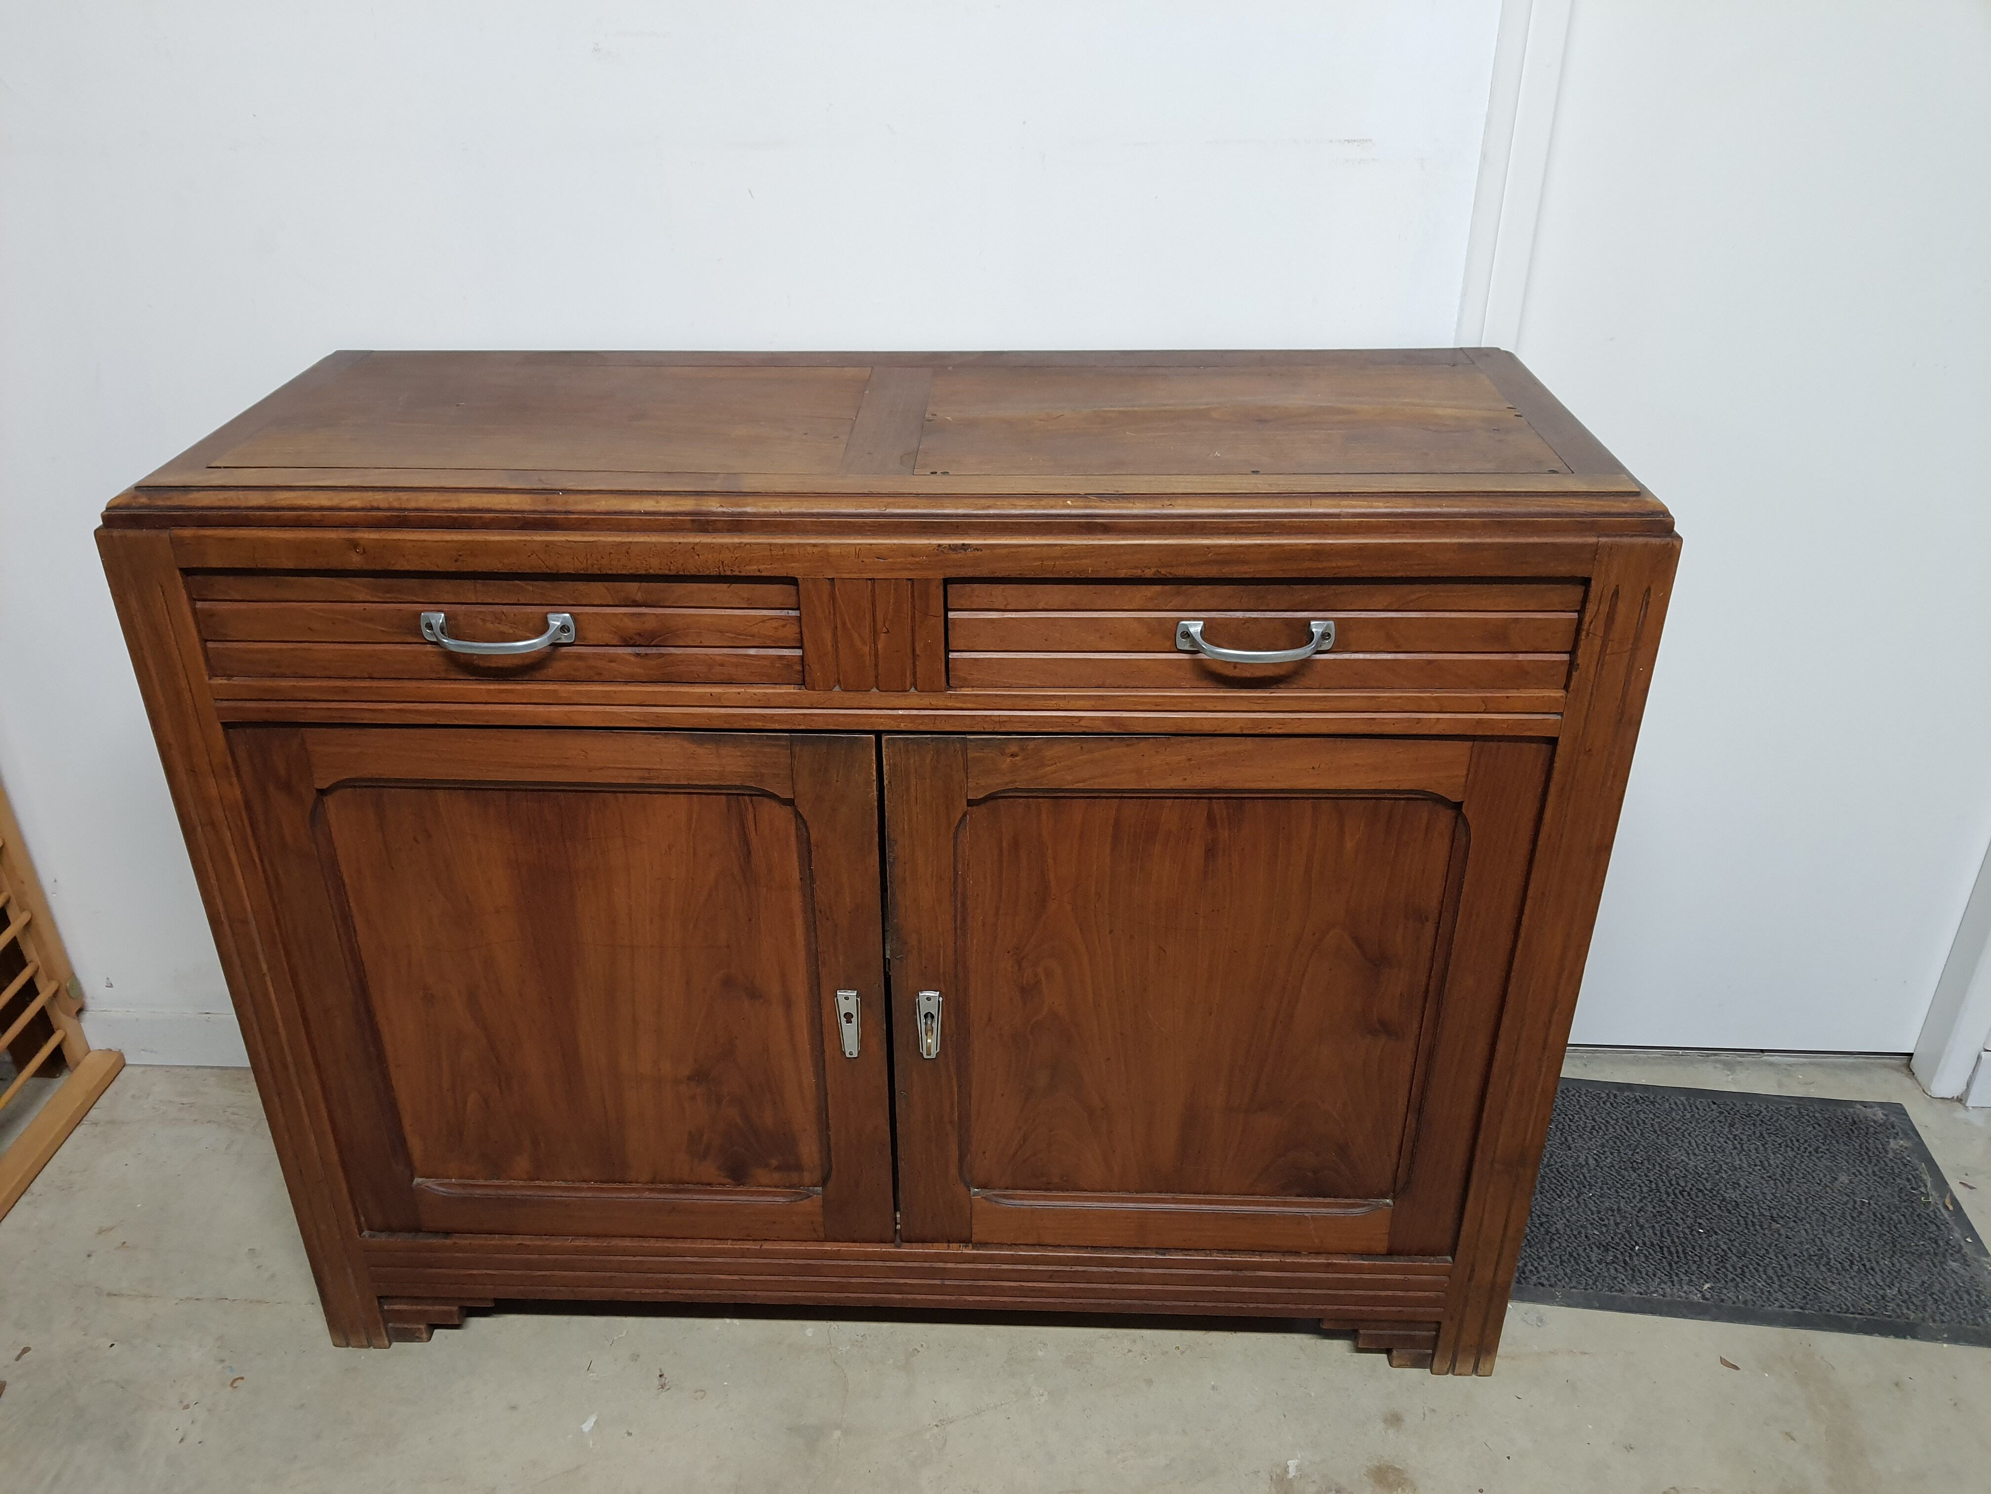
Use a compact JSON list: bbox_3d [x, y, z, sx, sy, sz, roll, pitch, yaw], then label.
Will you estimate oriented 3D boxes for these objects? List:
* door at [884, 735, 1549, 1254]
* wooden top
[{"bbox_3d":[0.197,0.264,1.484,0.595,0.628,0.022,1,29,1],"label":"door"},{"bbox_3d":[-0.090,-0.303,1.438,1.285,0.030,0.486,1,29,1],"label":"wooden top"}]

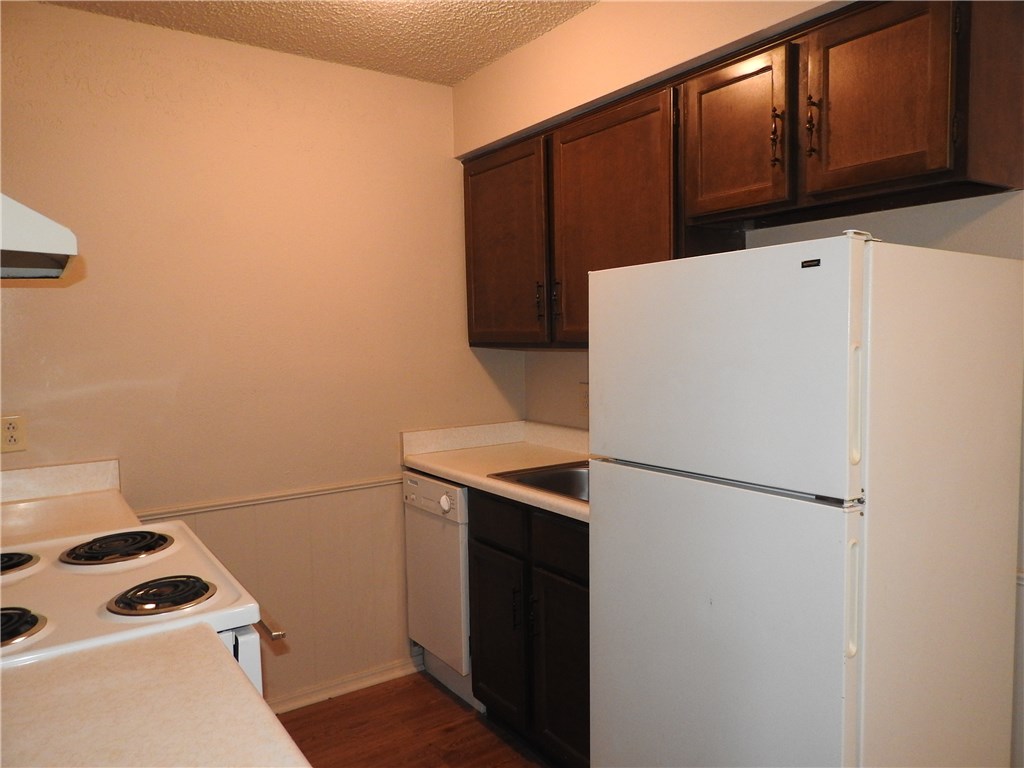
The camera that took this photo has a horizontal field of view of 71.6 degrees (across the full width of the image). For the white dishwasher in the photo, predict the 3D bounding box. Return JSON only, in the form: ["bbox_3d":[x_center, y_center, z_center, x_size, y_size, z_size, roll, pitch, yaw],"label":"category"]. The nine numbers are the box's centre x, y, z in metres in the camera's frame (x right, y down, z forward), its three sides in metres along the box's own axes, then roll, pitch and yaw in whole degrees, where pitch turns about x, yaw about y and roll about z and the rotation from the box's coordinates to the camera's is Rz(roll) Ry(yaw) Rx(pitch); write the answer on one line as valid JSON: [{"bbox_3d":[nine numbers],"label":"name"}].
[{"bbox_3d":[-0.069,0.775,2.915,0.582,0.855,0.447,-3,5,-35],"label":"white dishwasher"}]

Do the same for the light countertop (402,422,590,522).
[{"bbox_3d":[0.161,0.281,2.570,0.613,0.137,1.231,-3,5,-35],"label":"light countertop"}]

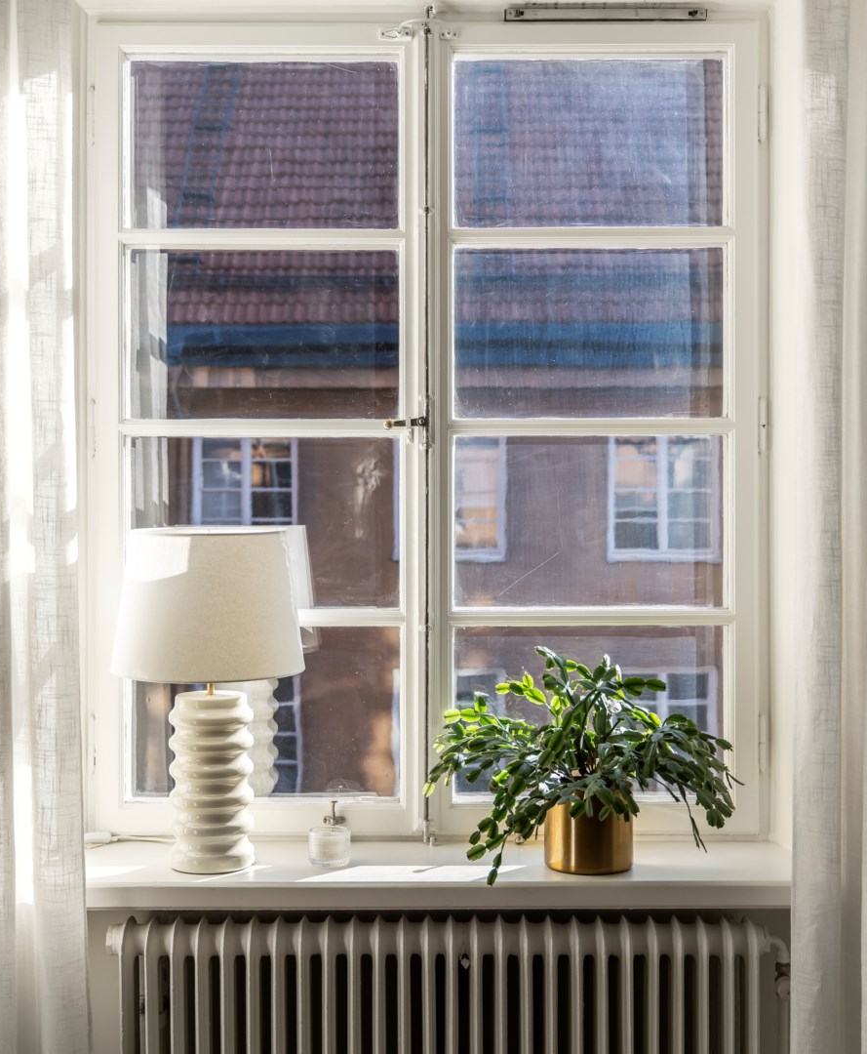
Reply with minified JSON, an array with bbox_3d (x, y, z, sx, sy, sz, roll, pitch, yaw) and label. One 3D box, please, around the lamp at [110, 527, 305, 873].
[{"bbox_3d":[-0.442,0.333,2.750,0.380,0.650,0.380,0,0,0],"label":"lamp"}]

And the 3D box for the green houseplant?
[{"bbox_3d":[0.287,0.446,2.710,0.605,0.425,0.460,0,0,0],"label":"green houseplant"}]

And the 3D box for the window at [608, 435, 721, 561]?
[{"bbox_3d":[2.793,-0.422,17.000,1.368,1.675,0.150,0,0,0],"label":"window"}]

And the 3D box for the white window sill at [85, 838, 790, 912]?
[{"bbox_3d":[-0.005,0.683,2.770,1.420,0.050,0.340,0,0,0],"label":"white window sill"}]

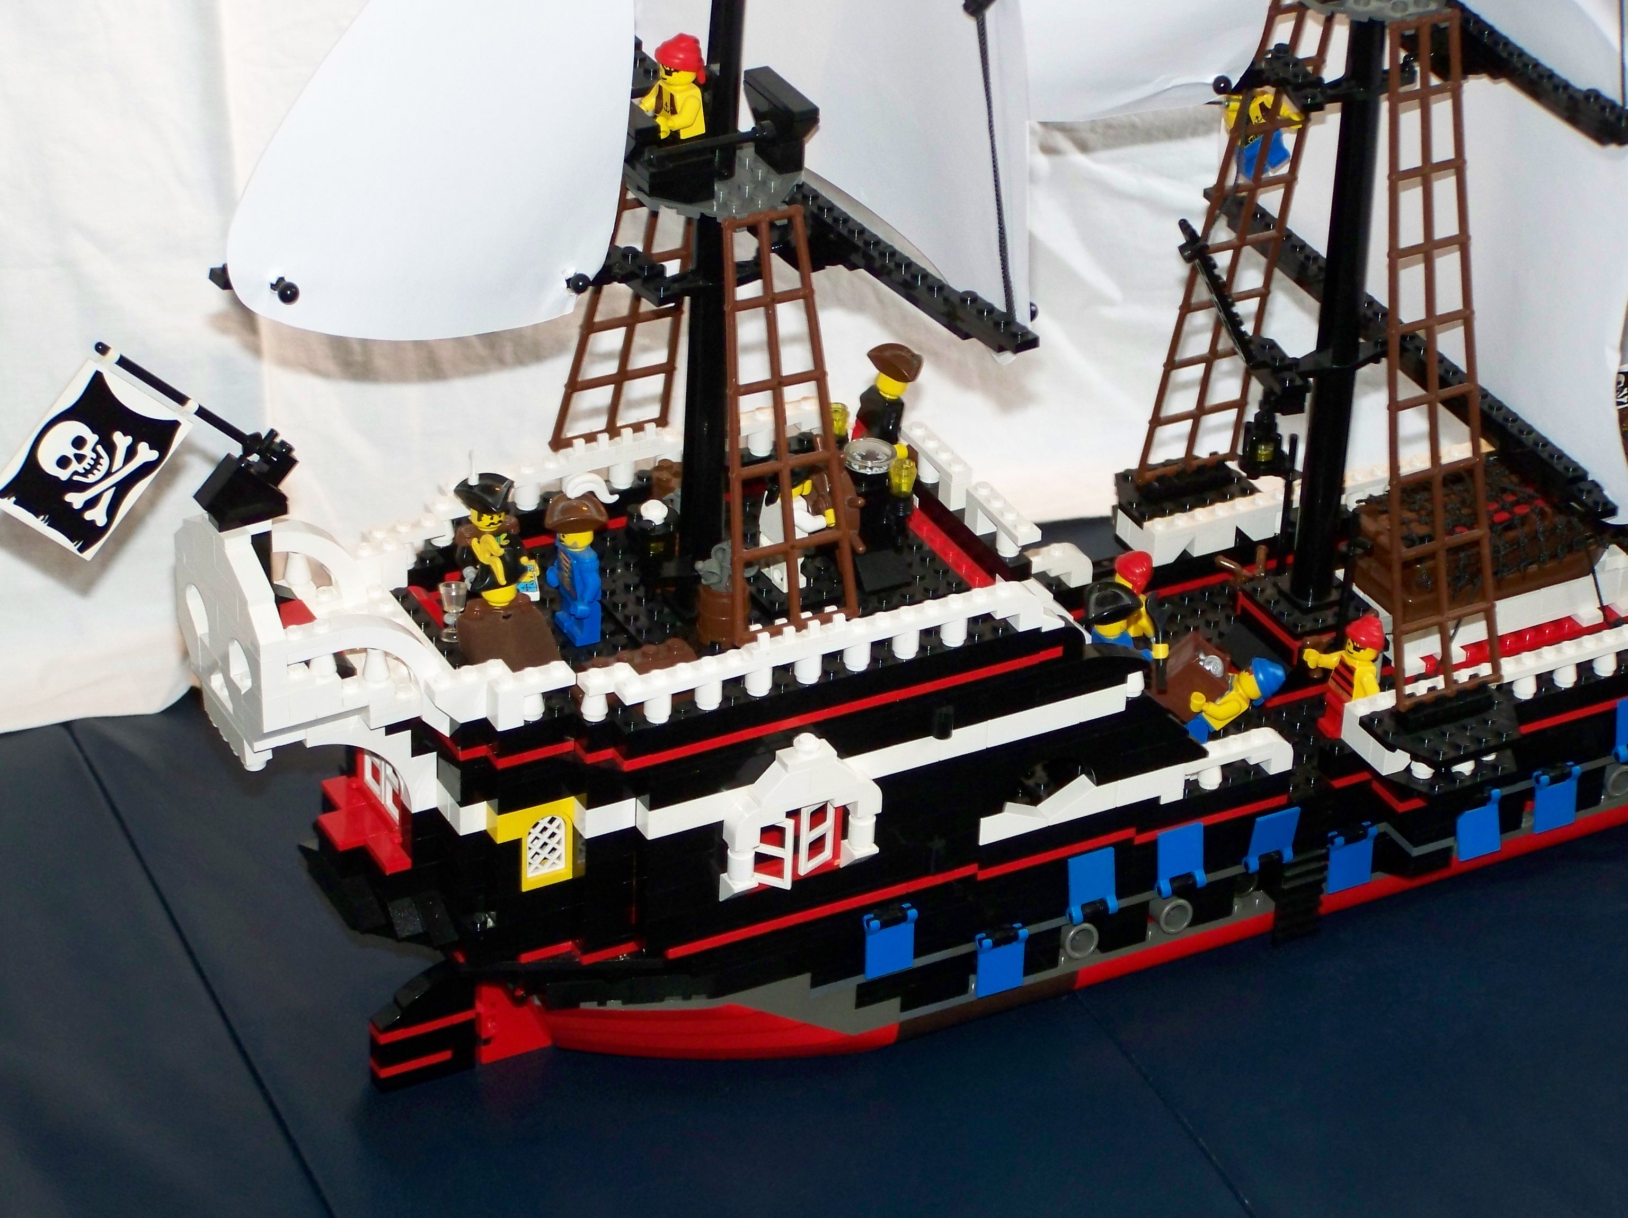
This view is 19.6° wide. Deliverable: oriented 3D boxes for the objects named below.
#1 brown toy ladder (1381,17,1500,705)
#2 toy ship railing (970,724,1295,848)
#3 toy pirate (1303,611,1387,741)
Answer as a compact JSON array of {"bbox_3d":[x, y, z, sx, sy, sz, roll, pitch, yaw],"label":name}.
[{"bbox_3d":[0.189,-0.074,1.423,0.041,0.217,0.004,-14,21,-25],"label":"brown toy ladder"},{"bbox_3d":[0.098,0.054,1.438,0.113,0.015,0.008,-14,35,-25],"label":"toy ship railing"},{"bbox_3d":[0.170,0.023,1.494,0.026,0.041,0.023,-16,36,-27],"label":"toy pirate"}]

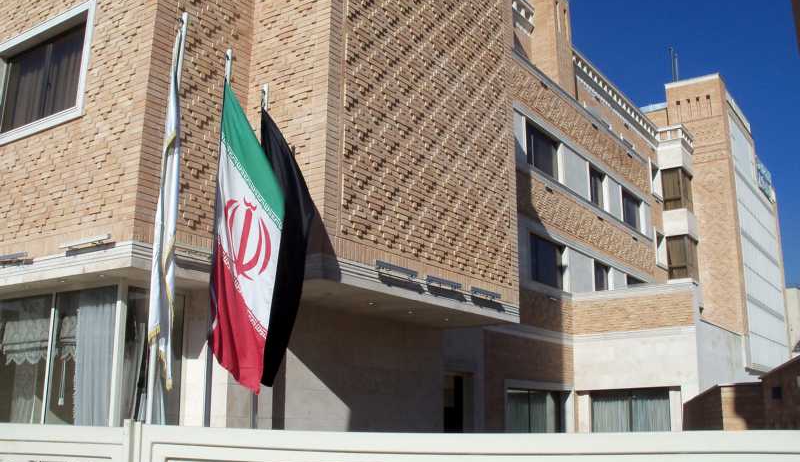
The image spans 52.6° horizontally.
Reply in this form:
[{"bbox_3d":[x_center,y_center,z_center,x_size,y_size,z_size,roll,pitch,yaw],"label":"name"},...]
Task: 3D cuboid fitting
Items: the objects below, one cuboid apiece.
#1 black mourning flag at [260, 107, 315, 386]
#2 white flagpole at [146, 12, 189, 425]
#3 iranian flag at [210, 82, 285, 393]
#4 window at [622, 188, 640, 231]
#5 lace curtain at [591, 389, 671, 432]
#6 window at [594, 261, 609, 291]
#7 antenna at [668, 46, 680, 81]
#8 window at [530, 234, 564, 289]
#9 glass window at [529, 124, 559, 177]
[{"bbox_3d":[-1.112,0.099,7.971,0.545,2.818,0.350,0,-13,0],"label":"black mourning flag"},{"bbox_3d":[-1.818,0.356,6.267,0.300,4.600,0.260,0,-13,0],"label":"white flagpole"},{"bbox_3d":[-1.331,-0.005,7.166,0.627,2.859,0.350,0,-13,0],"label":"iranian flag"},{"bbox_3d":[7.724,-0.649,26.905,0.120,1.199,1.984,-9,-16,33],"label":"window"},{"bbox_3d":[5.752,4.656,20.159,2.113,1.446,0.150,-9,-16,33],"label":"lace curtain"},{"bbox_3d":[5.882,1.547,23.582,0.120,1.256,1.215,-9,-16,33],"label":"window"},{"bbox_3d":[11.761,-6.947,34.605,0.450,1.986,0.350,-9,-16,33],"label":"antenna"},{"bbox_3d":[3.739,0.852,20.462,0.120,1.256,1.985,-9,-16,33],"label":"window"},{"bbox_3d":[3.754,-2.023,21.141,0.120,1.199,1.985,-9,-16,33],"label":"glass window"}]

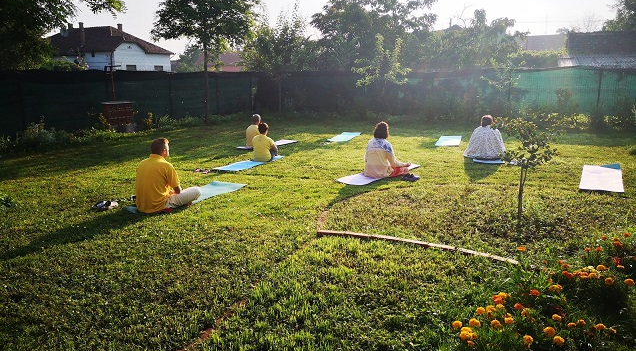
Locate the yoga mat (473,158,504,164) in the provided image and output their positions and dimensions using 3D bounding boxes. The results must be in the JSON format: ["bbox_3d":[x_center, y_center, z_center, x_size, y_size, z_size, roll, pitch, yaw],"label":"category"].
[{"bbox_3d":[3.631,-0.444,10.324,0.600,0.015,1.740,4,13,23],"label":"yoga mat"}]

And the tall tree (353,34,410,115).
[{"bbox_3d":[2.390,-3.748,18.626,1.997,3.020,1.997,0,12,0],"label":"tall tree"}]

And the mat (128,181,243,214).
[{"bbox_3d":[-1.947,0.304,7.505,0.611,0.015,1.801,7,15,34],"label":"mat"}]

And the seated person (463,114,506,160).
[{"bbox_3d":[3.379,-0.805,10.036,0.800,0.840,0.660,4,13,20],"label":"seated person"}]

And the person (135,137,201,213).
[{"bbox_3d":[-1.934,-0.025,6.250,0.740,0.920,0.720,5,13,28],"label":"person"}]

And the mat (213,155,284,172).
[{"bbox_3d":[-1.358,-0.266,10.077,0.589,0.015,1.720,5,14,26],"label":"mat"}]

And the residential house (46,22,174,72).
[{"bbox_3d":[-23.392,-12.638,54.503,9.000,7.000,13.000,-12,16,-43],"label":"residential house"}]

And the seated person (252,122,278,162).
[{"bbox_3d":[-1.069,-0.709,10.200,0.650,0.820,0.650,4,13,23],"label":"seated person"}]

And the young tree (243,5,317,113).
[{"bbox_3d":[-1.618,-4.948,21.168,2.970,4.500,2.970,0,12,0],"label":"young tree"}]

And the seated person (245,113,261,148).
[{"bbox_3d":[-1.587,-1.146,12.500,0.680,0.860,0.680,5,13,27],"label":"seated person"}]

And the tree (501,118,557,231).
[{"bbox_3d":[2.286,-0.027,5.400,0.550,1.210,0.520,-1,12,0],"label":"tree"}]

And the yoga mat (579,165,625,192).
[{"bbox_3d":[4.286,0.030,7.500,0.600,0.020,1.800,6,13,29],"label":"yoga mat"}]

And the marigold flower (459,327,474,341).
[{"bbox_3d":[0.853,0.913,2.849,0.080,0.060,0.080,0,12,0],"label":"marigold flower"}]

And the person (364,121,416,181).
[{"bbox_3d":[1.108,-0.396,7.850,0.720,0.870,0.680,6,14,31],"label":"person"}]

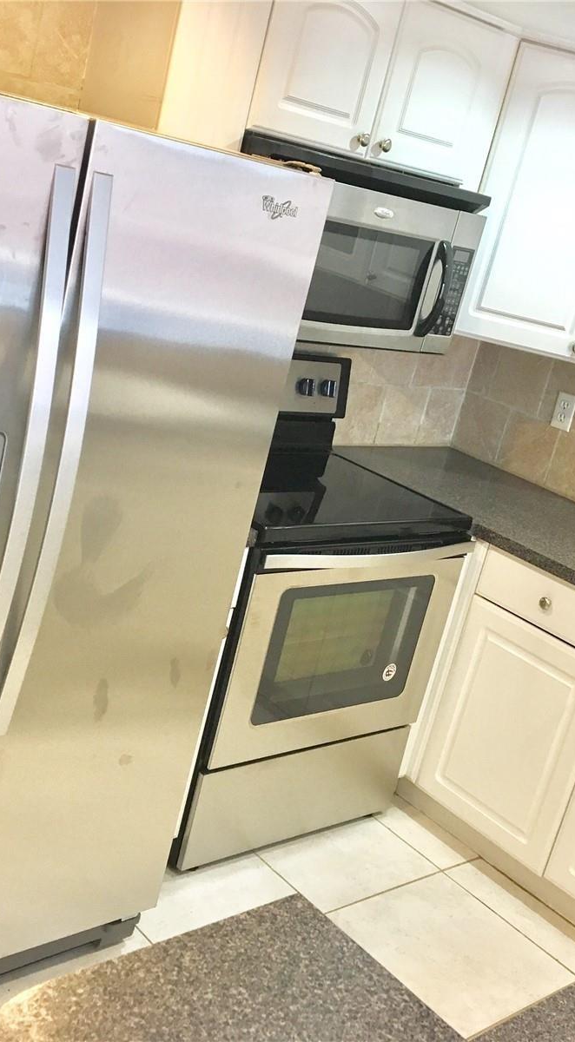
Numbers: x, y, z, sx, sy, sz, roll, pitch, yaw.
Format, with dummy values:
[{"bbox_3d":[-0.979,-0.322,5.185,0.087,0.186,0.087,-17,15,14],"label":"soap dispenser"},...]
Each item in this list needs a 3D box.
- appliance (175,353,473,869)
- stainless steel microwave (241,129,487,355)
[{"bbox_3d":[-0.035,0.205,3.185,0.757,1.215,0.670,-2,23,-43],"label":"appliance"},{"bbox_3d":[0.089,-0.712,2.986,0.780,0.435,0.410,-2,23,-43],"label":"stainless steel microwave"}]

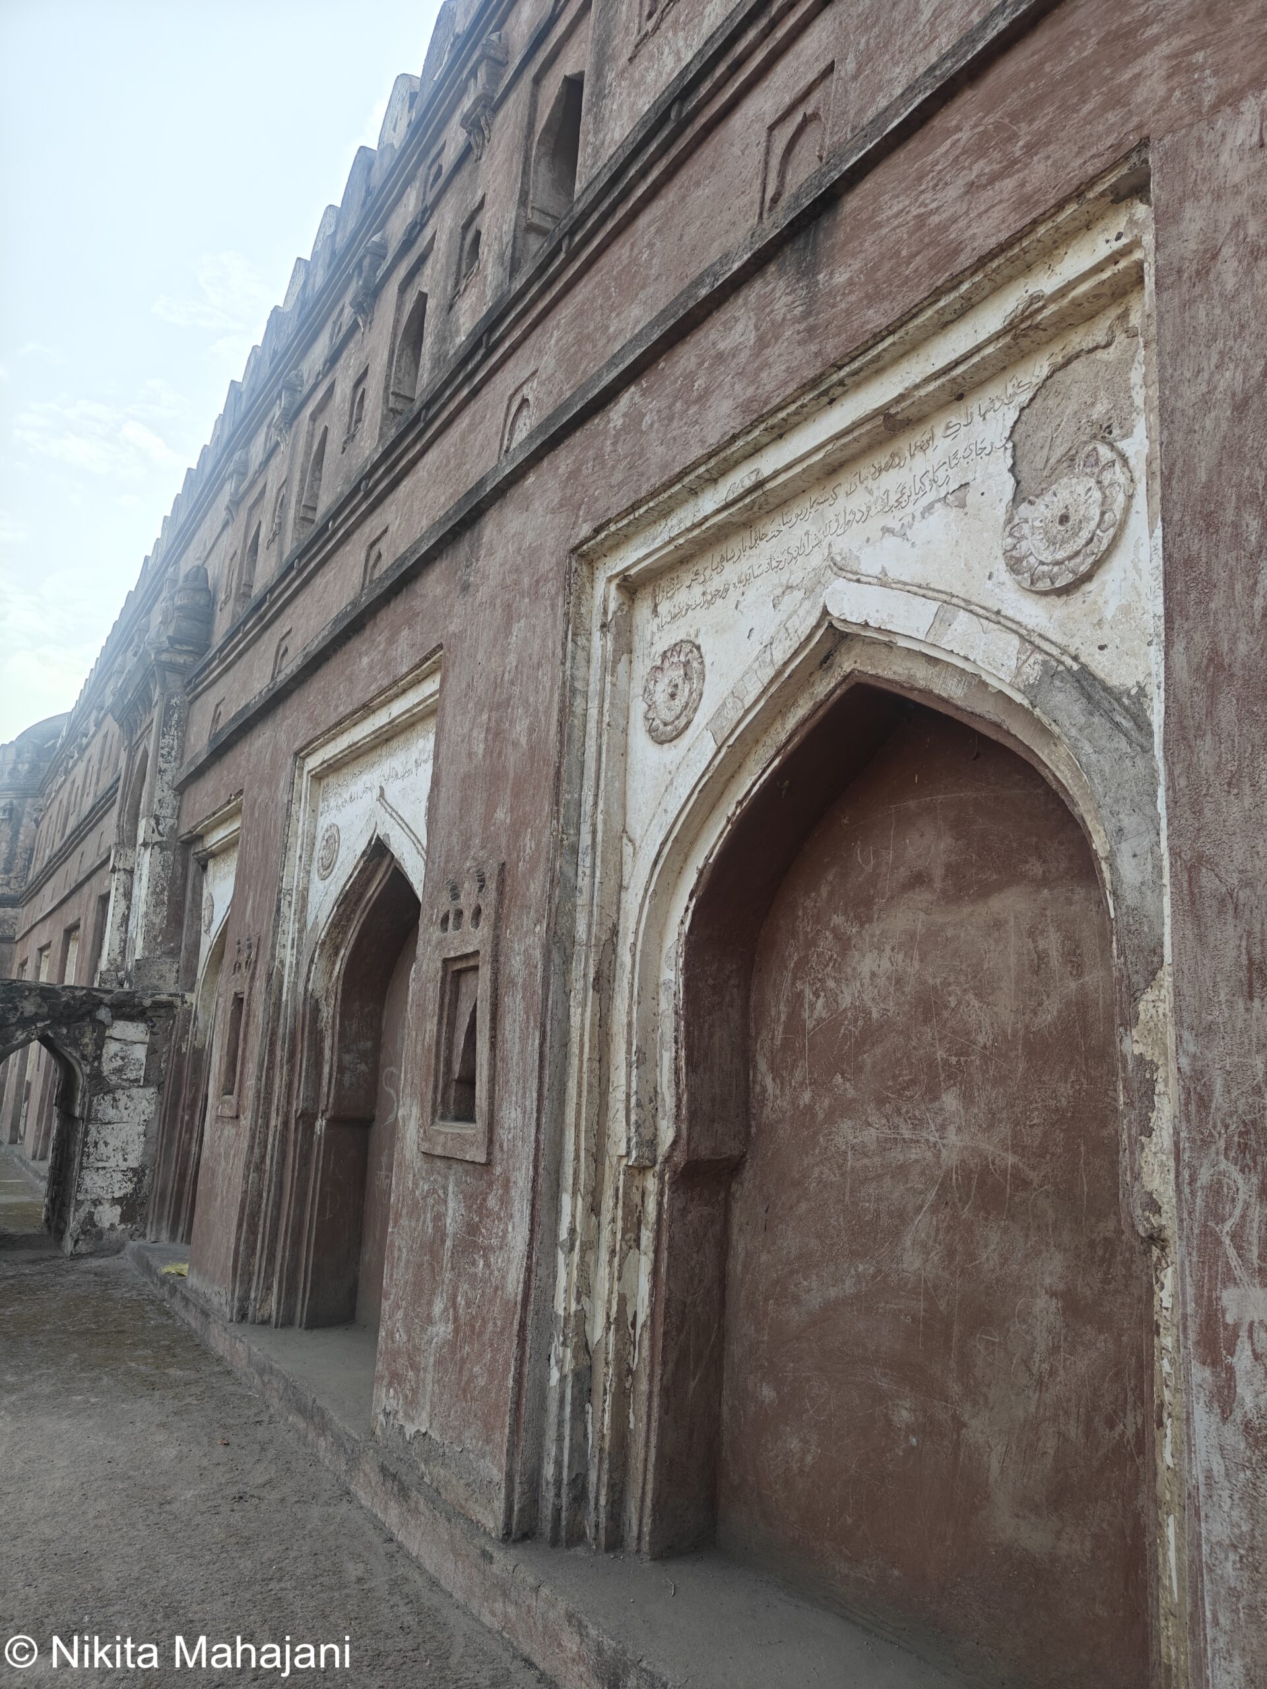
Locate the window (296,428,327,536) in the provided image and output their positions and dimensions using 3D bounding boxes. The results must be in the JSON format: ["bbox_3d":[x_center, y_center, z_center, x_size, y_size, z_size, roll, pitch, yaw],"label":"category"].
[{"bbox_3d":[-2.016,-2.346,7.595,0.150,0.650,0.450,10,-13,-31],"label":"window"}]

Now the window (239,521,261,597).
[{"bbox_3d":[-2.849,-2.137,8.915,0.150,0.620,0.440,10,-13,-31],"label":"window"}]

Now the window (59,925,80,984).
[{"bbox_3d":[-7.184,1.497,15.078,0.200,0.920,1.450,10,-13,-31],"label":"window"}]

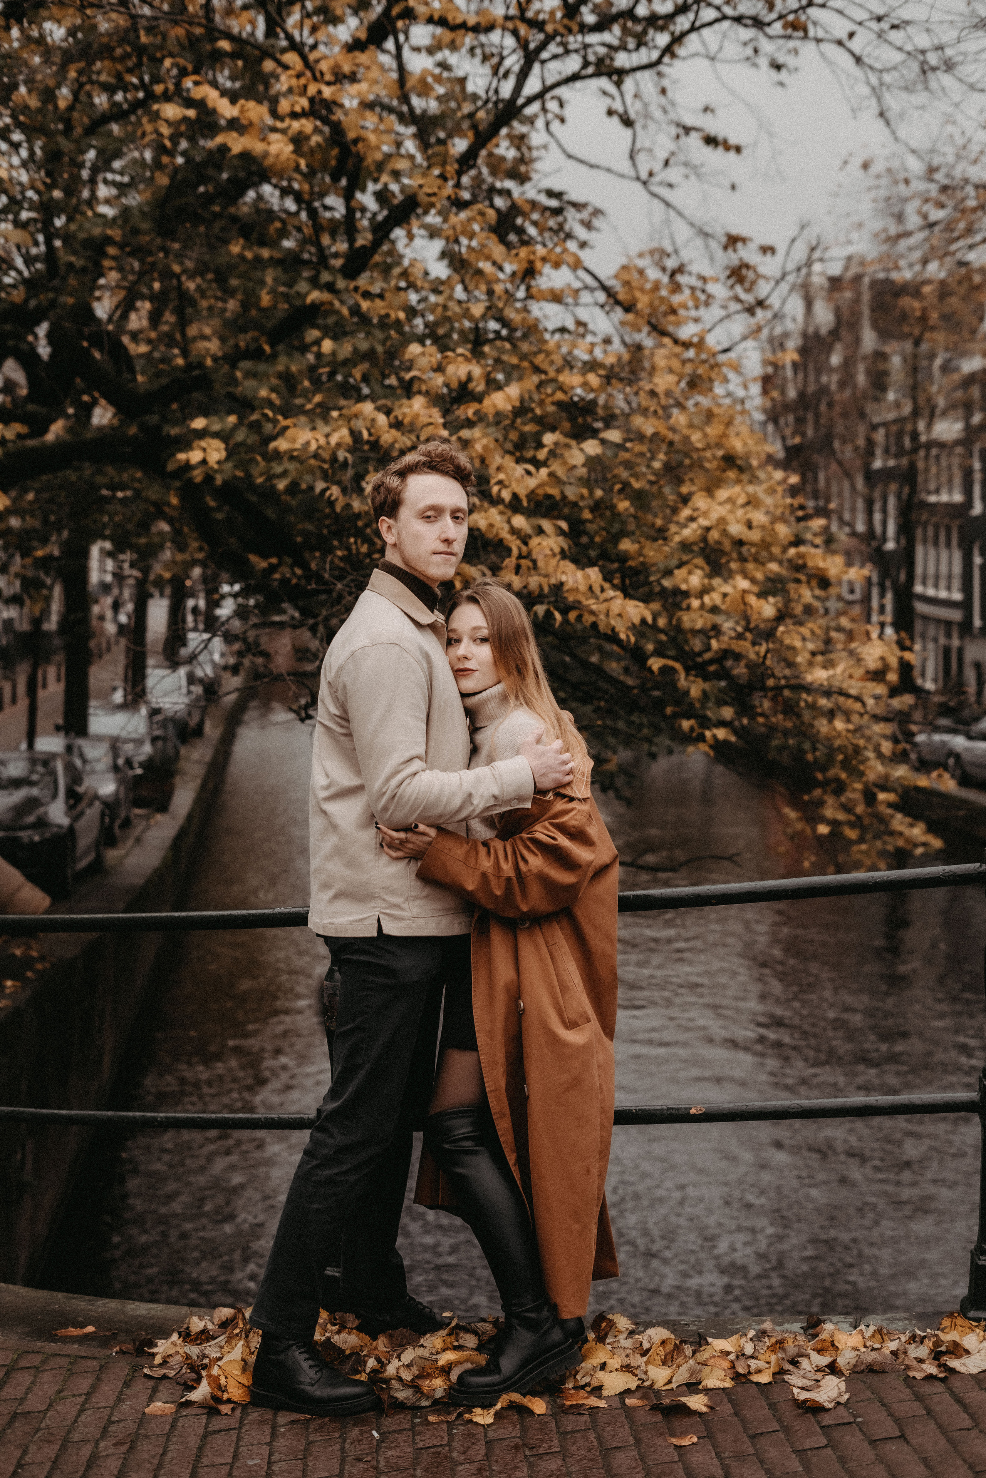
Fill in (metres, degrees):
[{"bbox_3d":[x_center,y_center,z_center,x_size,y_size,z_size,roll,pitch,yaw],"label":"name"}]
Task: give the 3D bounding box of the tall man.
[{"bbox_3d":[-0.125,0.360,4.050,0.600,1.875,0.530,1,6,17],"label":"tall man"}]

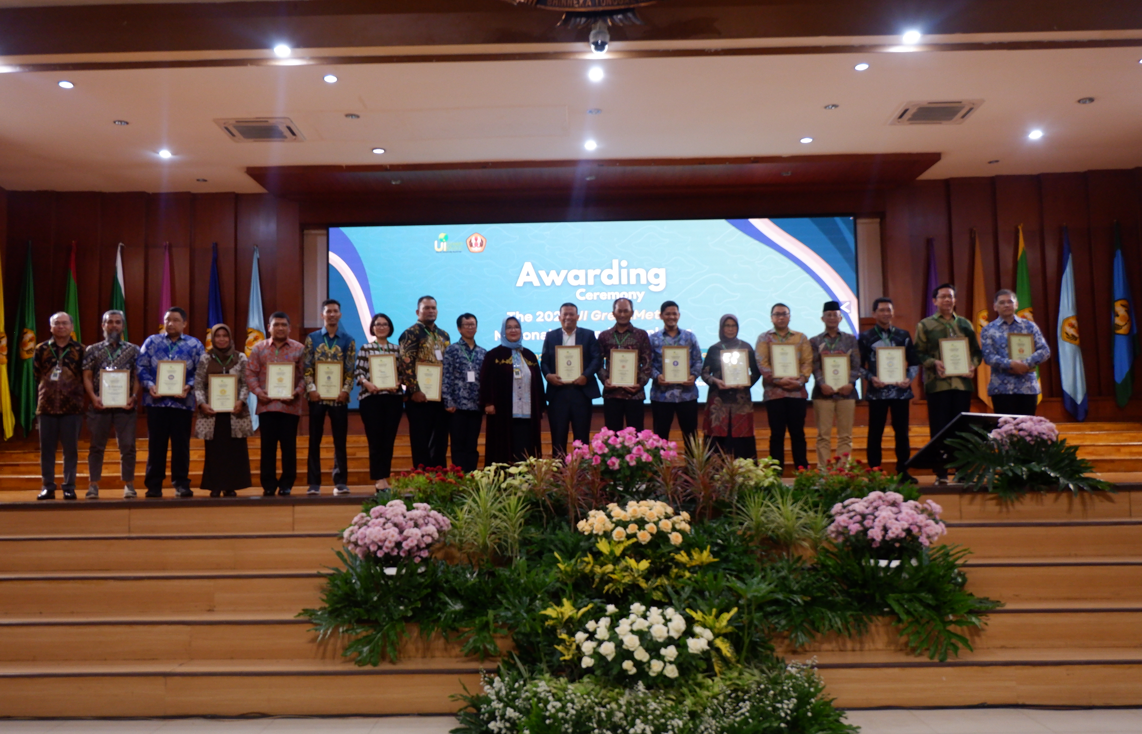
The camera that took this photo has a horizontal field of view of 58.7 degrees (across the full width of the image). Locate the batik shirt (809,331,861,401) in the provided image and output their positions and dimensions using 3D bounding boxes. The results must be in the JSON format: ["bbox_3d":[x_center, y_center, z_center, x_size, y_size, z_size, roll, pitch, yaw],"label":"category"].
[{"bbox_3d":[2.353,-0.012,9.043,0.460,0.620,0.310,-2,-5,9],"label":"batik shirt"}]

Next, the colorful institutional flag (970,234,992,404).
[{"bbox_3d":[5.688,-0.628,14.006,0.310,2.480,0.220,-1,-5,7],"label":"colorful institutional flag"}]

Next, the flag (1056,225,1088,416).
[{"bbox_3d":[6.803,-0.582,13.784,0.340,2.640,0.220,-2,-5,9],"label":"flag"}]

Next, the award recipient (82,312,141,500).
[{"bbox_3d":[-4.132,0.322,9.119,0.520,1.701,0.350,0,-5,-15],"label":"award recipient"}]

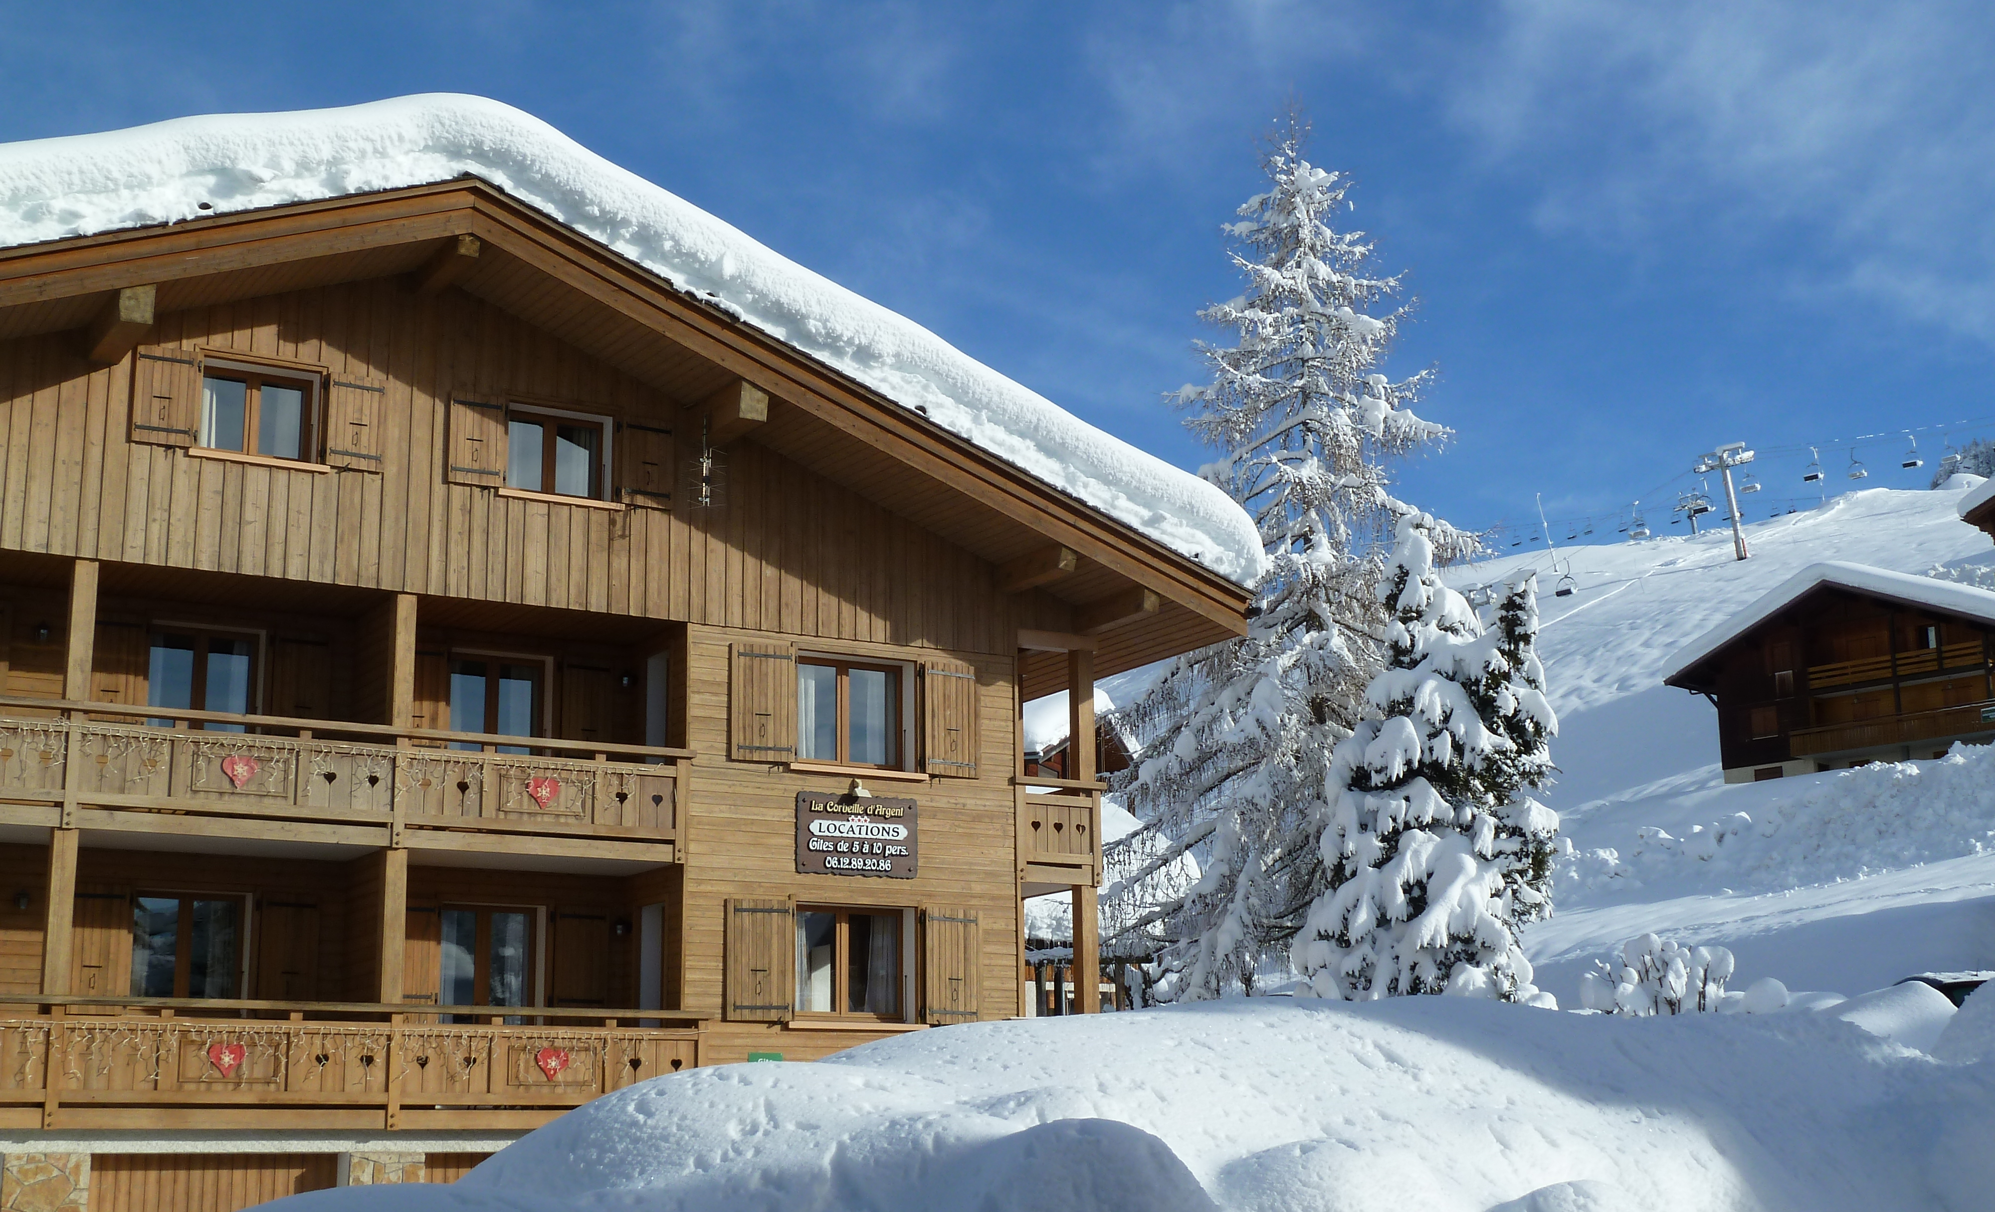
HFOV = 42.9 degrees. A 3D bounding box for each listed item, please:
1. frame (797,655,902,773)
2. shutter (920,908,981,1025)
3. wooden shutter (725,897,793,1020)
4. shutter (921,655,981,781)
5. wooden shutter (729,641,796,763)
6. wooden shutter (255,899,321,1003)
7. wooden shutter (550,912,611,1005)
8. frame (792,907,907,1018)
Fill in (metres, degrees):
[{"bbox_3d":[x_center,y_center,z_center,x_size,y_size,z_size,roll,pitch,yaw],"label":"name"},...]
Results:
[{"bbox_3d":[-1.642,1.184,27.926,1.362,1.194,0.090,7,-15,-29],"label":"frame"},{"bbox_3d":[-0.465,3.940,27.696,0.672,1.241,0.050,7,-15,-29],"label":"shutter"},{"bbox_3d":[-2.486,3.719,26.556,0.746,1.258,0.050,7,-15,-29],"label":"wooden shutter"},{"bbox_3d":[-0.506,1.277,28.290,0.644,1.271,0.050,7,-15,-29],"label":"shutter"},{"bbox_3d":[-2.502,1.053,27.166,0.735,1.240,0.050,7,-15,-29],"label":"wooden shutter"},{"bbox_3d":[-7.188,3.570,25.725,0.598,1.239,0.050,7,-15,-29],"label":"wooden shutter"},{"bbox_3d":[-4.465,4.261,27.170,0.608,2.080,0.050,7,-15,-29],"label":"wooden shutter"},{"bbox_3d":[-1.614,3.859,27.322,1.363,1.242,0.090,7,-15,-29],"label":"frame"}]

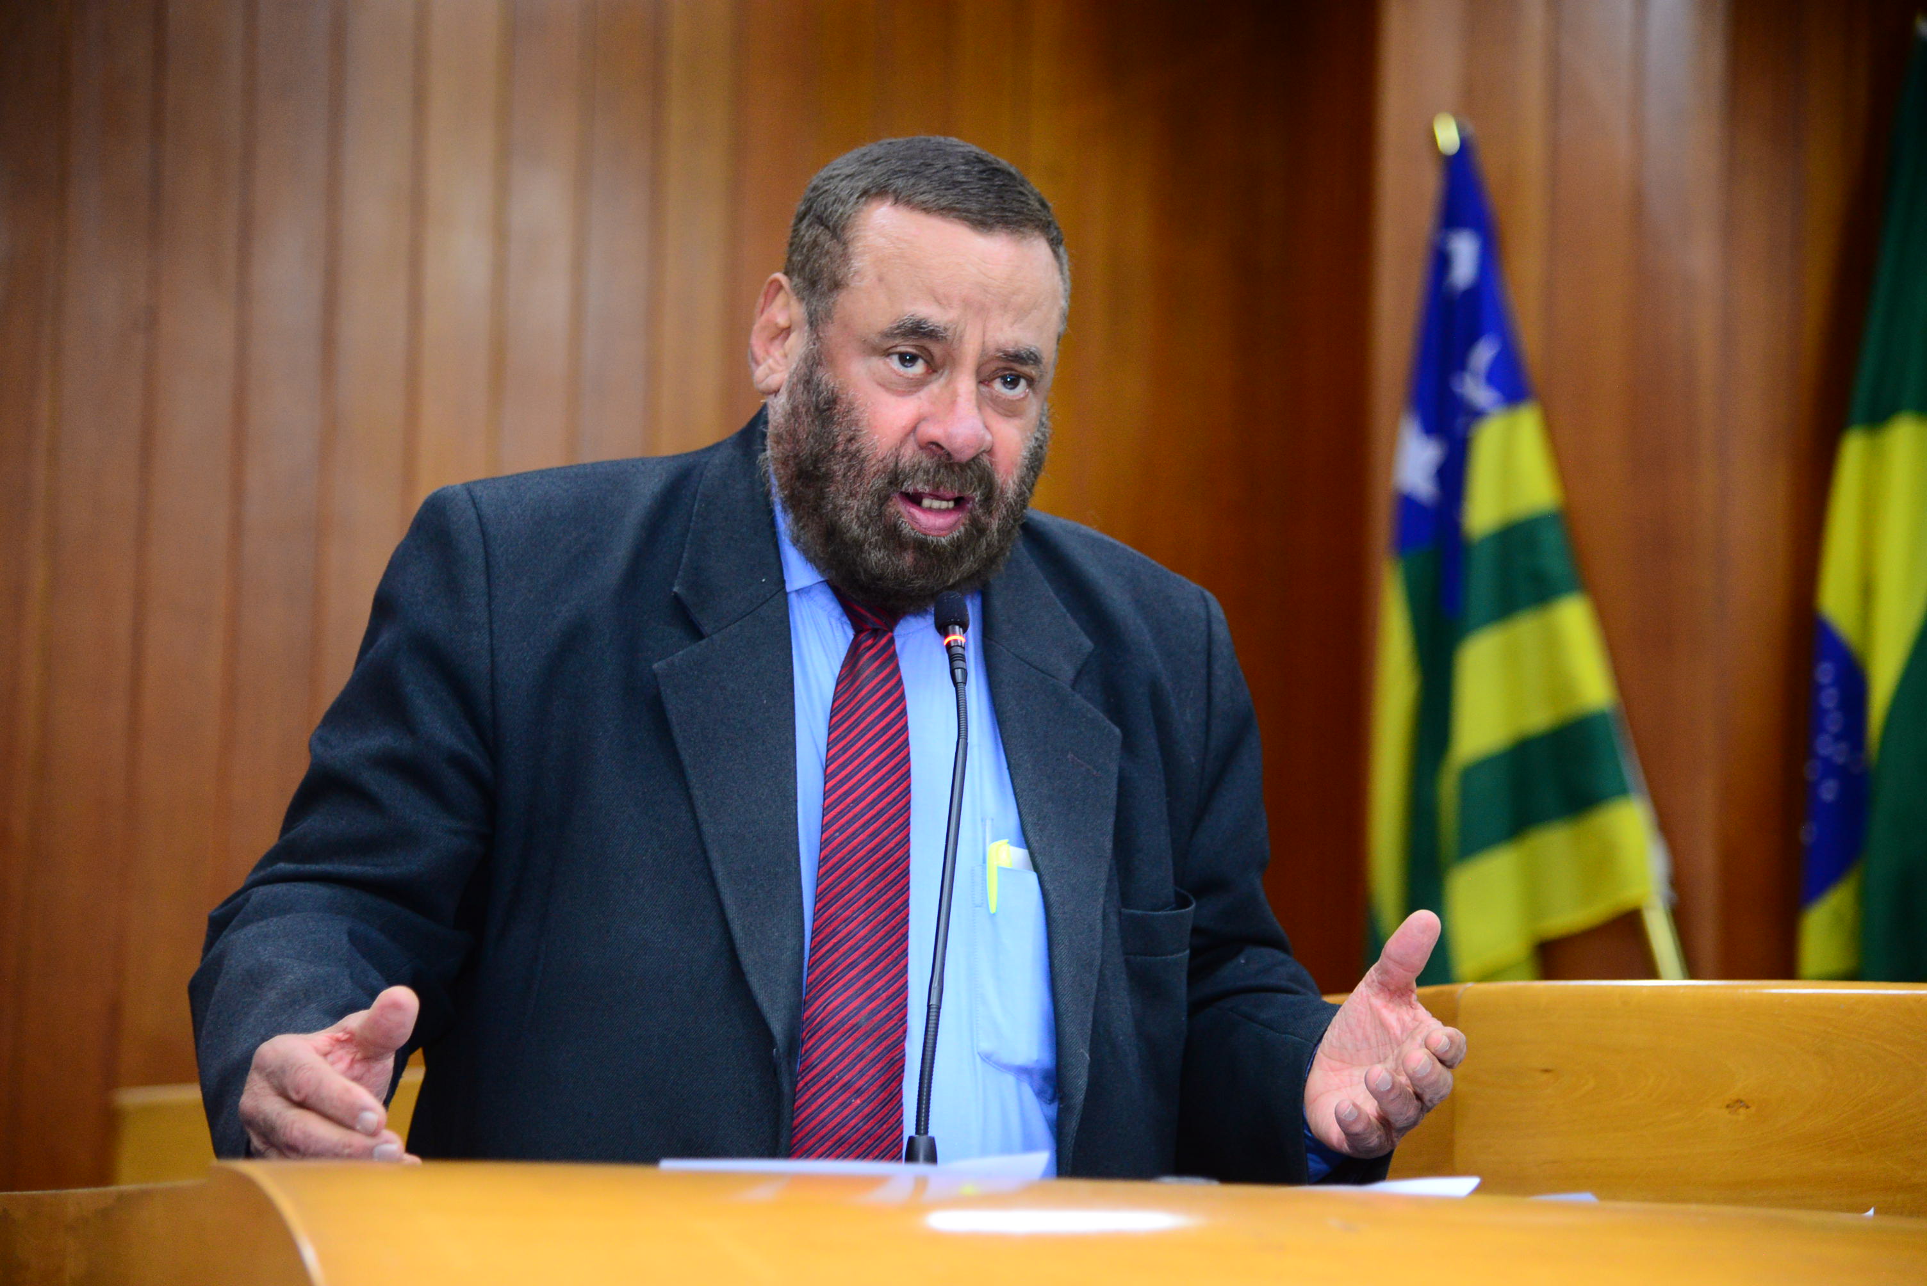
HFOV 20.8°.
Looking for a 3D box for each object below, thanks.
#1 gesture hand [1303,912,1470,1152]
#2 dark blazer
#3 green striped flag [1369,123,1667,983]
[{"bbox_3d":[0.218,0.203,2.720,0.090,0.125,0.130,4,-8,-18],"label":"gesture hand"},{"bbox_3d":[-0.115,0.235,2.860,0.640,0.750,0.410,4,-8,-20],"label":"dark blazer"},{"bbox_3d":[0.630,0.000,6.000,0.350,1.150,0.230,1,-8,0],"label":"green striped flag"}]

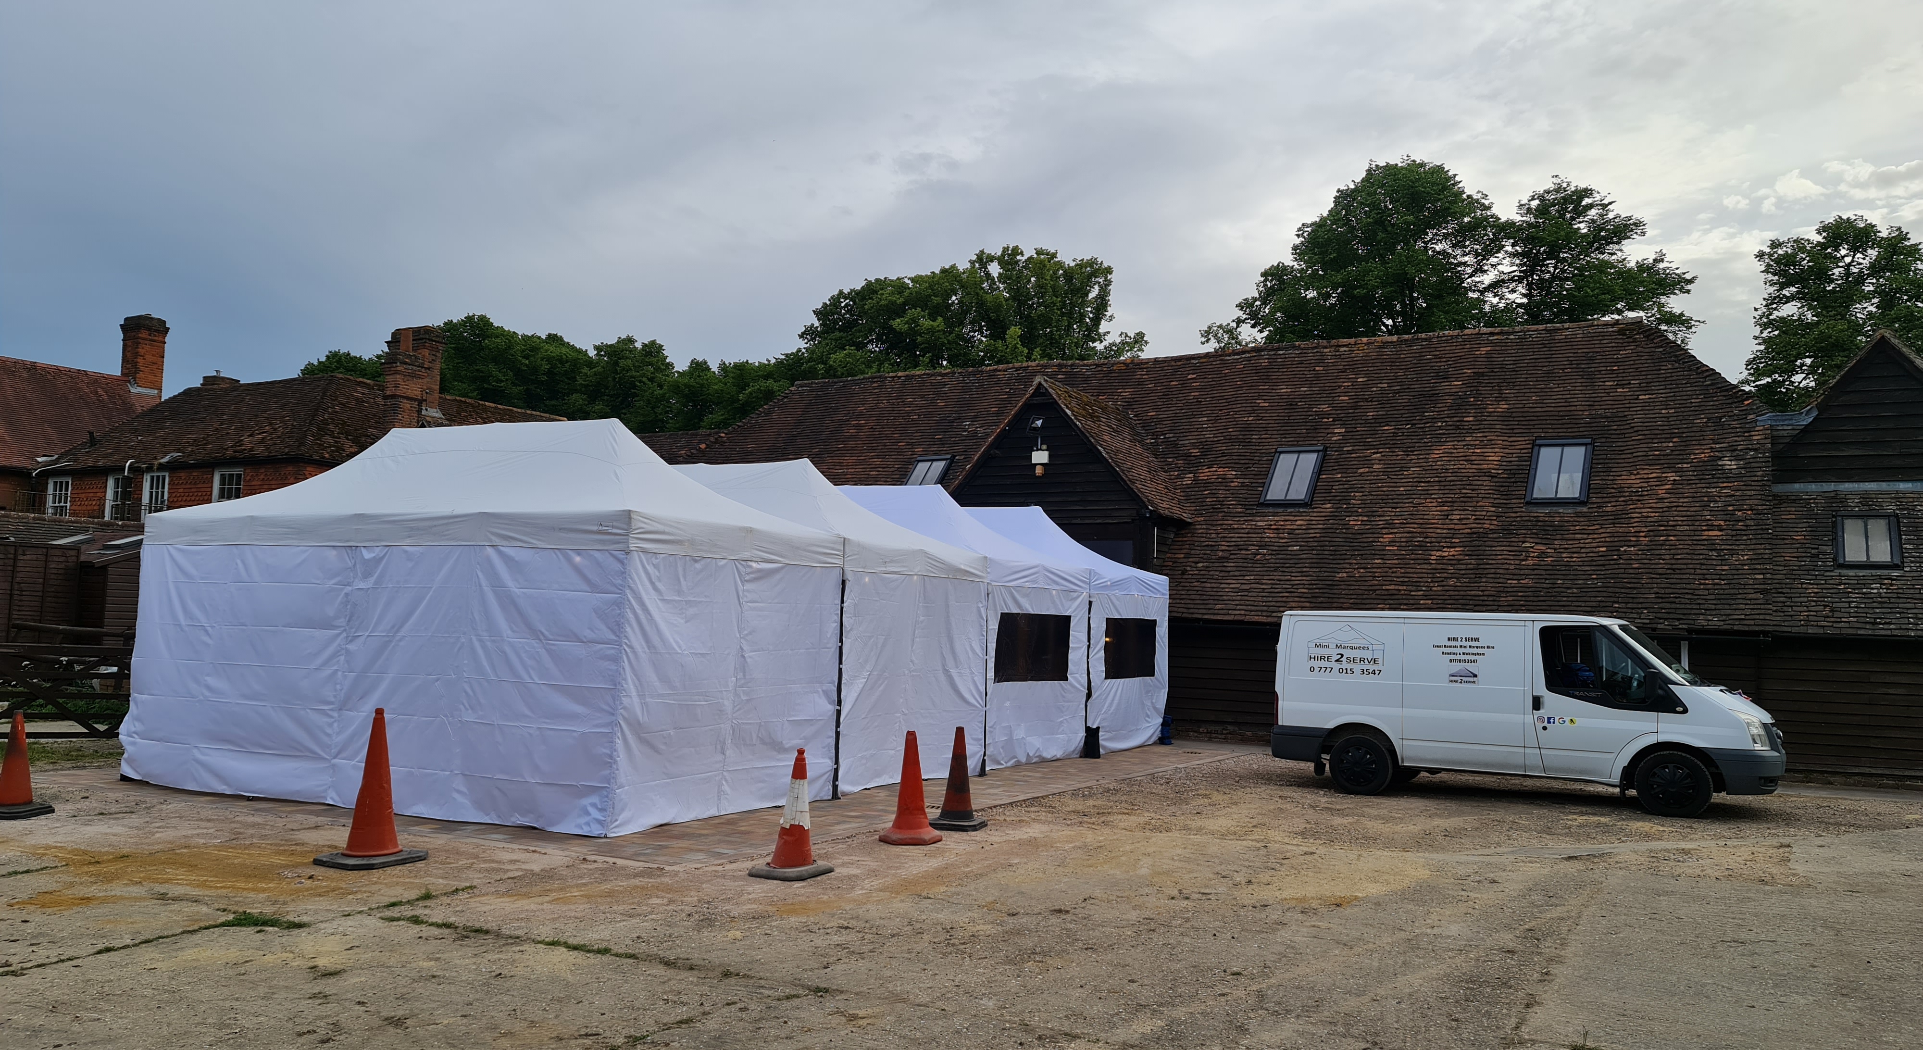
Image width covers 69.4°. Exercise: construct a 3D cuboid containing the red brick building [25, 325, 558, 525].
[{"bbox_3d":[-16.838,-0.260,38.036,10.529,8.900,10.500,-1,-5,28],"label":"red brick building"}]

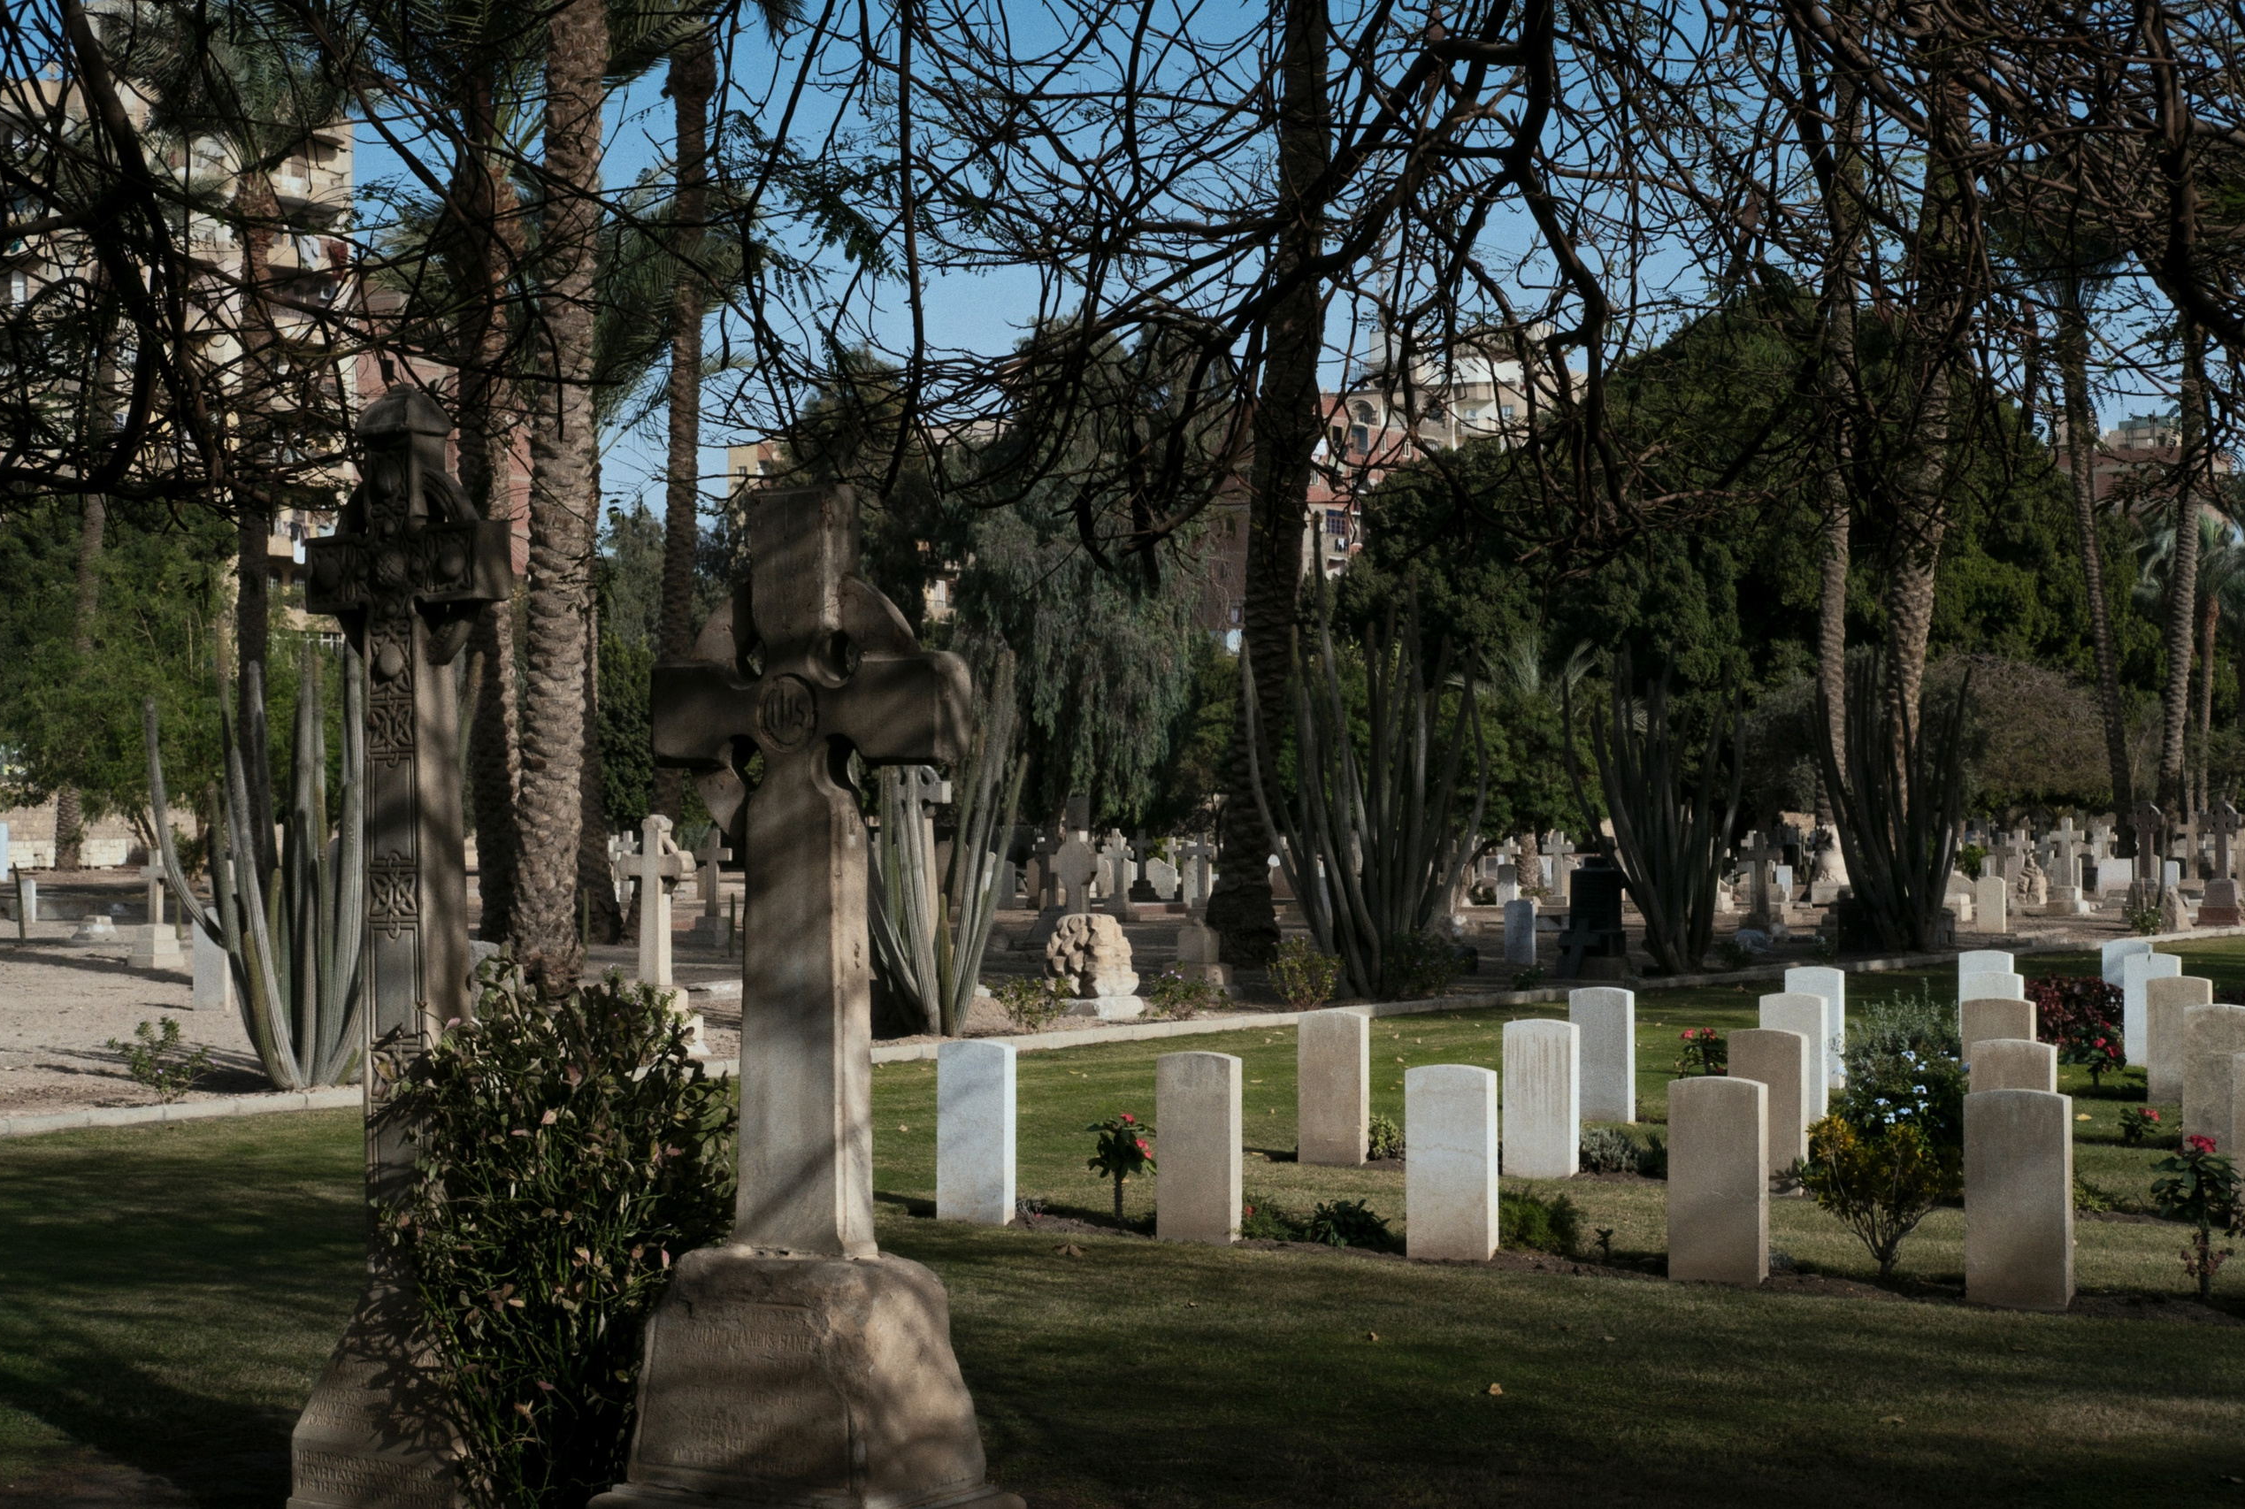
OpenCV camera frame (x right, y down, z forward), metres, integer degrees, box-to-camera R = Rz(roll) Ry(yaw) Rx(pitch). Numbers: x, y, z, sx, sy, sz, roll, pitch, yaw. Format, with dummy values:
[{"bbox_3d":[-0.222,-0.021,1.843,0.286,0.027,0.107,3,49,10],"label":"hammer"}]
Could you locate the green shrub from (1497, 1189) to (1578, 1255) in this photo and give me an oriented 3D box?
[{"bbox_3d":[1.756,1.995,14.203,0.410,0.270,0.380,0,-1,0],"label":"green shrub"}]

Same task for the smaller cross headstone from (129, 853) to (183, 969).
[{"bbox_3d":[-9.997,1.603,34.500,0.430,1.220,0.400,-1,-1,34],"label":"smaller cross headstone"}]

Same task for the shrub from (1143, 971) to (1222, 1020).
[{"bbox_3d":[0.536,2.144,29.700,0.700,0.441,0.580,0,-1,0],"label":"shrub"}]

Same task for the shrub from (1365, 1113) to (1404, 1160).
[{"bbox_3d":[1.425,2.055,17.900,0.240,0.271,0.240,0,-1,0],"label":"shrub"}]

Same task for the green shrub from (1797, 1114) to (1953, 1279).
[{"bbox_3d":[2.935,1.710,12.950,0.610,0.635,0.560,0,-1,13],"label":"green shrub"}]

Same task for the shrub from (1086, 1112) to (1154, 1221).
[{"bbox_3d":[-0.004,1.818,14.650,0.325,0.485,0.310,0,-1,0],"label":"shrub"}]

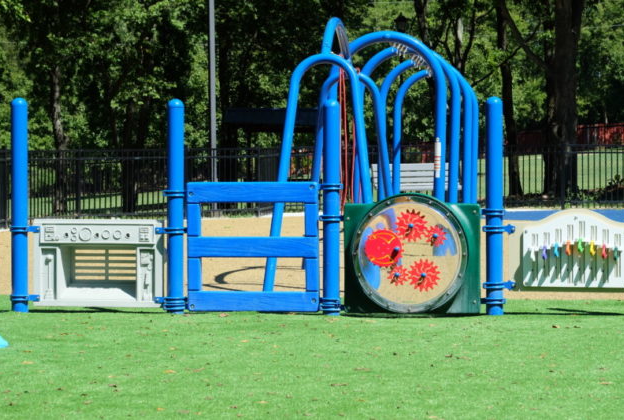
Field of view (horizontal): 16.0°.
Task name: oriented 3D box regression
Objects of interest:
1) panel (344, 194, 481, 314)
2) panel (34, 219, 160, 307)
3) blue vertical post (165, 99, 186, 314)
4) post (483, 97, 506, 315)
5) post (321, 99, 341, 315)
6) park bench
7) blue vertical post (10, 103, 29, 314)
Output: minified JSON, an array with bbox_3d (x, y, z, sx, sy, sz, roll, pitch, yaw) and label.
[{"bbox_3d":[0.775,0.335,17.050,1.040,0.920,0.140,0,2,4],"label":"panel"},{"bbox_3d":[-1.645,0.406,17.200,1.000,0.680,0.200,0,2,5],"label":"panel"},{"bbox_3d":[-1.051,-0.027,17.200,0.140,1.660,0.140,0,2,4],"label":"blue vertical post"},{"bbox_3d":[1.399,-0.031,17.000,0.140,1.670,0.140,0,2,4],"label":"post"},{"bbox_3d":[0.154,-0.023,17.120,0.140,1.665,0.140,0,2,4],"label":"post"},{"bbox_3d":[1.872,-0.387,40.000,1.480,0.880,0.600,0,2,-15],"label":"park bench"},{"bbox_3d":[-2.263,-0.037,17.250,0.140,1.660,0.140,0,2,4],"label":"blue vertical post"}]

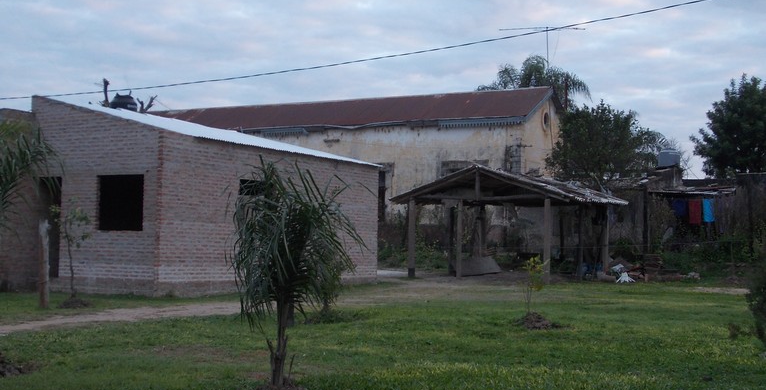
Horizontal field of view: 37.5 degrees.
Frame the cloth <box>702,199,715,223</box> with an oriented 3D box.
[{"bbox_3d":[9.232,0.440,32.000,0.360,0.680,0.060,-1,-4,29],"label":"cloth"}]

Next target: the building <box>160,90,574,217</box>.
[{"bbox_3d":[-2.632,-0.384,39.923,18.000,5.830,3.835,-1,-4,29],"label":"building"}]

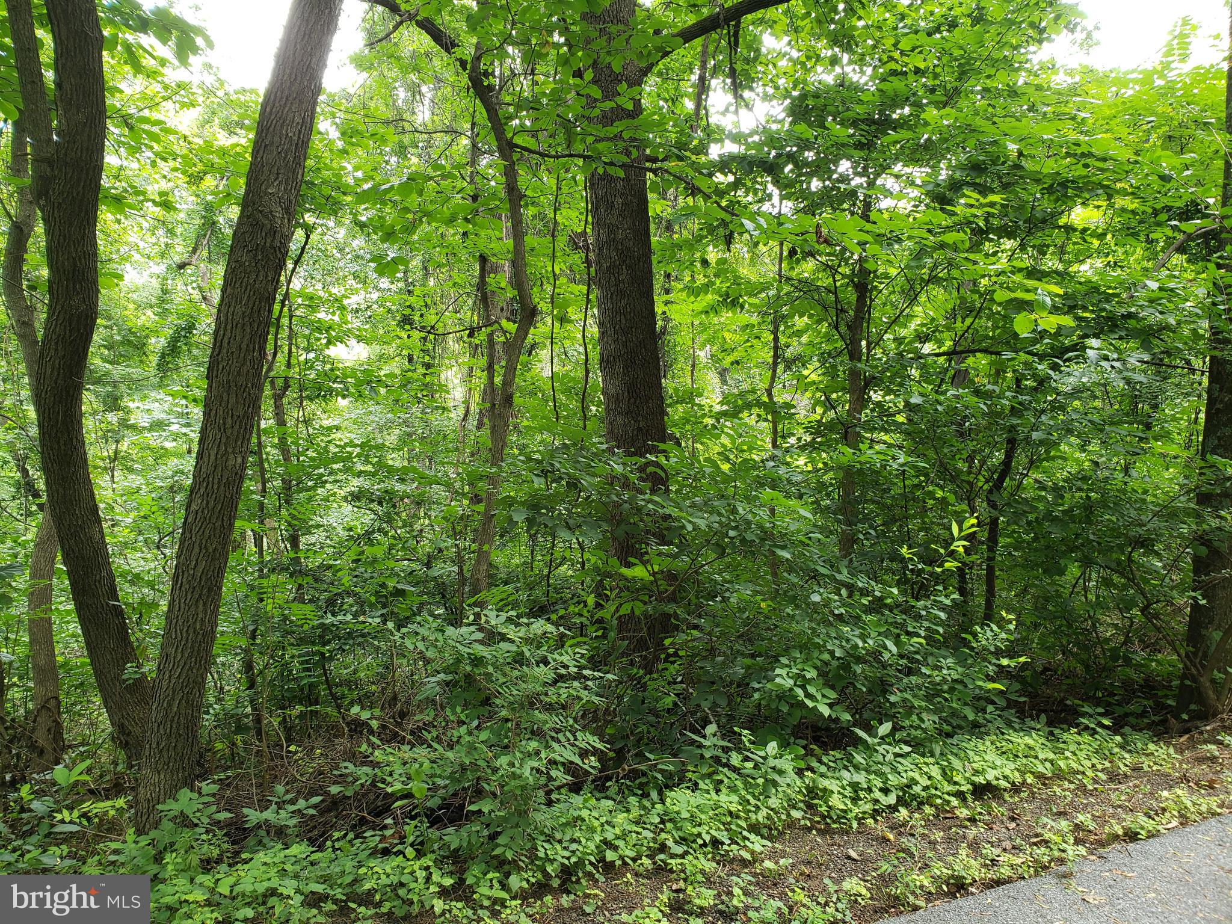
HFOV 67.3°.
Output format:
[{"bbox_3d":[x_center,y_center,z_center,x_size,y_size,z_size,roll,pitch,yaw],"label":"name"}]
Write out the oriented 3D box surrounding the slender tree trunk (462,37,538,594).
[{"bbox_3d":[-0.838,-0.975,6.600,0.500,4.085,0.380,0,2,0],"label":"slender tree trunk"}]

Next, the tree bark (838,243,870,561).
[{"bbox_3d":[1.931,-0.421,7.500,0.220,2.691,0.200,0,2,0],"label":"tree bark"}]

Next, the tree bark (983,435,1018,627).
[{"bbox_3d":[2.909,0.542,7.000,0.250,1.544,0.200,0,2,0],"label":"tree bark"}]

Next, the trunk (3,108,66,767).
[{"bbox_3d":[-3.270,-0.103,5.200,0.310,3.683,0.270,0,2,0],"label":"trunk"}]

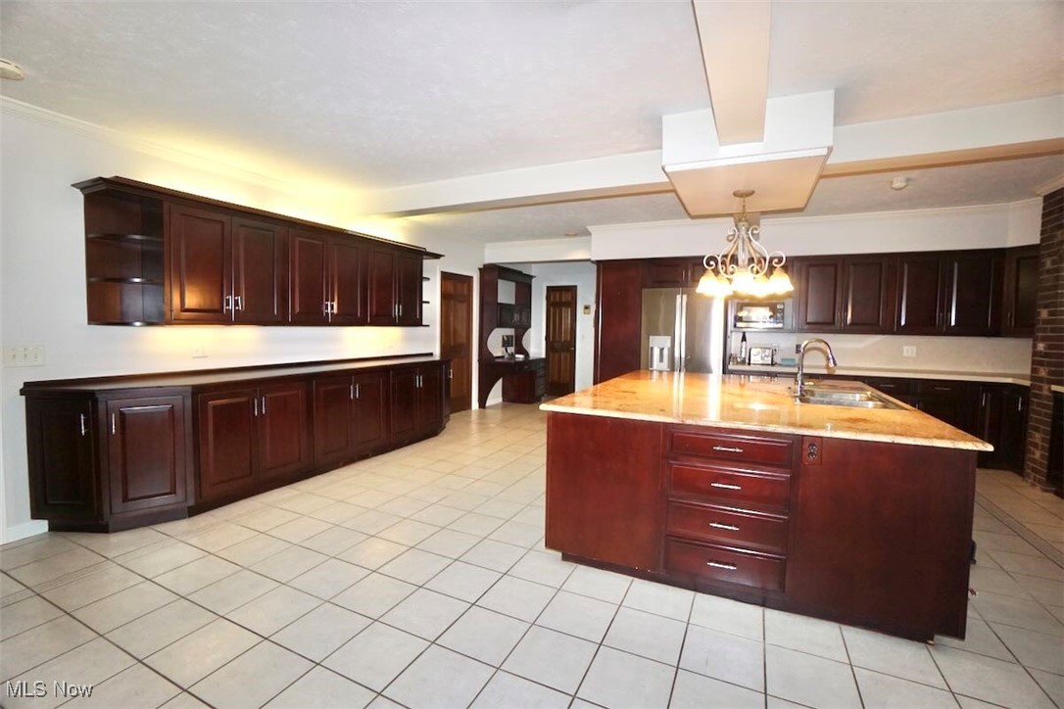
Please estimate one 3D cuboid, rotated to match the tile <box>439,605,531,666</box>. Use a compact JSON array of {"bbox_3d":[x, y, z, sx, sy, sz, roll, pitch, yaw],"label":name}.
[{"bbox_3d":[-0.202,1.215,1.925,0.305,0.010,0.305,2,3,25],"label":"tile"}]

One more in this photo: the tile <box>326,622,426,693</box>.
[{"bbox_3d":[-0.614,1.198,1.769,0.305,0.010,0.305,2,3,25],"label":"tile"}]

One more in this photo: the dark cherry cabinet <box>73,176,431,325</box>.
[{"bbox_3d":[-1.971,-0.710,4.222,0.370,0.880,3.360,2,3,25],"label":"dark cherry cabinet"}]

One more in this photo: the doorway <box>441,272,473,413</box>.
[{"bbox_3d":[-1.109,-0.108,6.567,0.120,2.080,0.810,2,3,25],"label":"doorway"}]

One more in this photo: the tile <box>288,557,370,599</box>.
[{"bbox_3d":[-1.047,1.166,2.303,0.305,0.010,0.305,2,3,25],"label":"tile"}]

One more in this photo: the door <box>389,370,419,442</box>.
[{"bbox_3d":[-1.412,0.554,4.937,0.022,0.742,0.435,2,3,25],"label":"door"}]

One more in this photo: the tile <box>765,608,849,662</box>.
[{"bbox_3d":[1.175,1.208,1.921,0.303,0.010,0.303,2,3,25],"label":"tile"}]

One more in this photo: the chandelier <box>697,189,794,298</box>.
[{"bbox_3d":[1.559,-0.812,3.250,0.648,0.781,0.648,2,3,25],"label":"chandelier"}]

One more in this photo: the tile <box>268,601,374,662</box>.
[{"bbox_3d":[-0.909,1.204,1.935,0.305,0.010,0.305,2,3,25],"label":"tile"}]

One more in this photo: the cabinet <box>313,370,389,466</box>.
[{"bbox_3d":[-1.902,0.555,4.240,0.575,0.735,0.880,2,3,25],"label":"cabinet"}]

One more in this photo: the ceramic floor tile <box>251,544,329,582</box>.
[{"bbox_3d":[-1.333,1.154,2.444,0.305,0.010,0.305,2,3,25],"label":"ceramic floor tile"}]

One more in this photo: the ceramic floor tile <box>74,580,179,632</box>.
[{"bbox_3d":[-1.902,1.183,2.084,0.305,0.010,0.305,2,3,25],"label":"ceramic floor tile"}]

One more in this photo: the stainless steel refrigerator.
[{"bbox_3d":[1.877,0.141,5.471,0.920,1.800,0.760,2,3,25],"label":"stainless steel refrigerator"}]

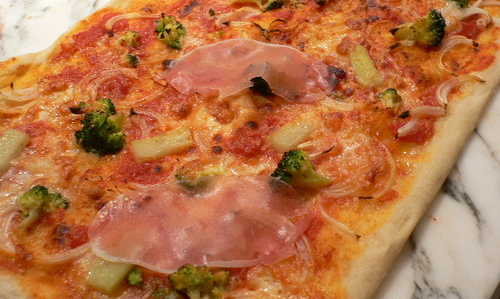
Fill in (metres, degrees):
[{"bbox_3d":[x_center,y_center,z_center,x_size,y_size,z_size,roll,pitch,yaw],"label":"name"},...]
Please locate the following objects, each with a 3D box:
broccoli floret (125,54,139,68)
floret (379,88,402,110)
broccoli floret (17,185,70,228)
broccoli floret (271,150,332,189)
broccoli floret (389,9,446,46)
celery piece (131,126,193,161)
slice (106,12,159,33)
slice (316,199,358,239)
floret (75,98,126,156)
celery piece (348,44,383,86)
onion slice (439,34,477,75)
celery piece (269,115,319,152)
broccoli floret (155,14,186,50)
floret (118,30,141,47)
[{"bbox_3d":[-0.104,-0.077,0.445,0.012,0.008,0.012,12,52,9],"label":"broccoli floret"},{"bbox_3d":[0.115,-0.042,0.414,0.019,0.012,0.015,0,51,0],"label":"floret"},{"bbox_3d":[-0.141,0.039,0.345,0.034,0.020,0.030,2,51,2],"label":"broccoli floret"},{"bbox_3d":[0.037,0.014,0.368,0.046,0.022,0.027,19,53,15],"label":"broccoli floret"},{"bbox_3d":[0.157,-0.114,0.471,0.053,0.028,0.034,-8,50,-7],"label":"broccoli floret"},{"bbox_3d":[-0.067,-0.005,0.386,0.045,0.008,0.015,-21,54,-16],"label":"celery piece"},{"bbox_3d":[-0.116,-0.124,0.495,0.051,0.006,0.018,-12,51,-10],"label":"slice"},{"bbox_3d":[0.060,0.047,0.346,0.007,0.005,0.034,-34,58,-24],"label":"slice"},{"bbox_3d":[-0.115,-0.017,0.391,0.040,0.028,0.045,-8,50,-7],"label":"floret"},{"bbox_3d":[0.103,-0.076,0.452,0.016,0.009,0.045,-8,50,-6],"label":"celery piece"},{"bbox_3d":[0.185,-0.086,0.453,0.033,0.006,0.046,4,51,3],"label":"onion slice"},{"bbox_3d":[0.034,-0.013,0.399,0.040,0.009,0.017,-26,55,-20],"label":"celery piece"},{"bbox_3d":[-0.073,-0.108,0.465,0.028,0.018,0.035,13,52,10],"label":"broccoli floret"},{"bbox_3d":[-0.113,-0.104,0.474,0.021,0.011,0.016,-14,52,-12],"label":"floret"}]

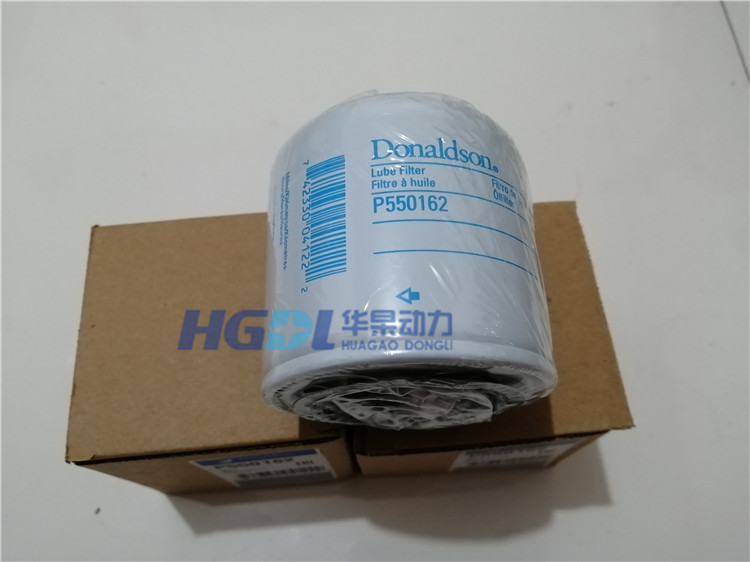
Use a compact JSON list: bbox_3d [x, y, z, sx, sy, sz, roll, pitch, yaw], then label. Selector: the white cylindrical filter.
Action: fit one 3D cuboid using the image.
[{"bbox_3d":[0.010,-0.003,0.197,0.093,0.093,0.092,2,66,-9],"label":"white cylindrical filter"}]

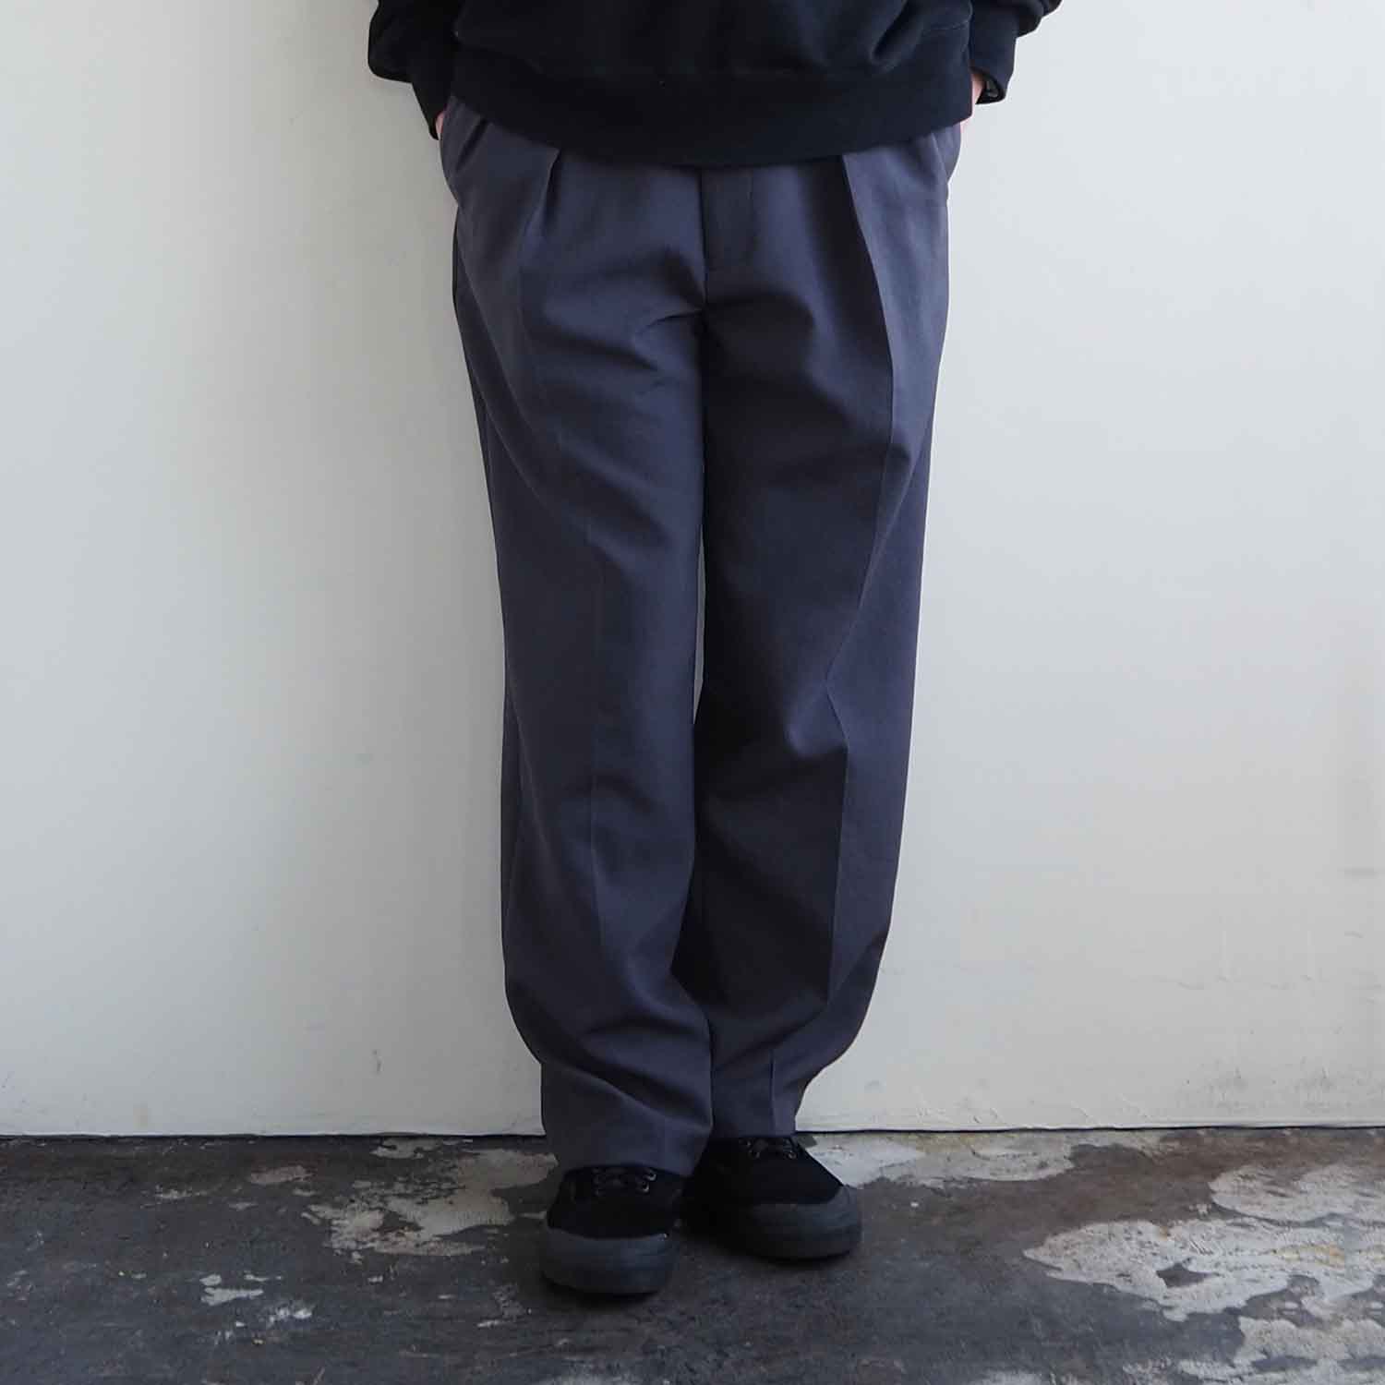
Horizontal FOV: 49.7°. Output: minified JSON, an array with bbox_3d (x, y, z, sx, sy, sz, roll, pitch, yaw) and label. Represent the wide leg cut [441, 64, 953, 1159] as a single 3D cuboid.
[{"bbox_3d":[0.010,-0.075,1.380,0.465,0.975,0.290,0,0,-3],"label":"wide leg cut"}]

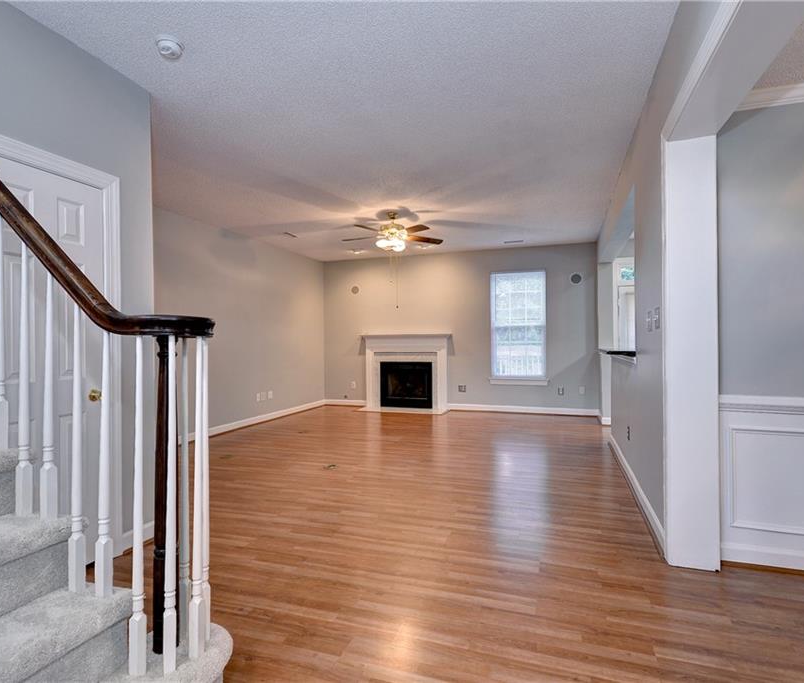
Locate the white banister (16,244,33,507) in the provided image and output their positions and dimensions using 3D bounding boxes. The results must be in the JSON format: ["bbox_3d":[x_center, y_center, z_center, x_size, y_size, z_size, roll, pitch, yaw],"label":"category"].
[{"bbox_3d":[-1.284,0.128,1.546,0.034,0.925,0.034,0,0,19],"label":"white banister"}]

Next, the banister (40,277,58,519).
[{"bbox_3d":[-1.164,0.178,1.505,0.034,0.813,0.034,0,0,19],"label":"banister"}]

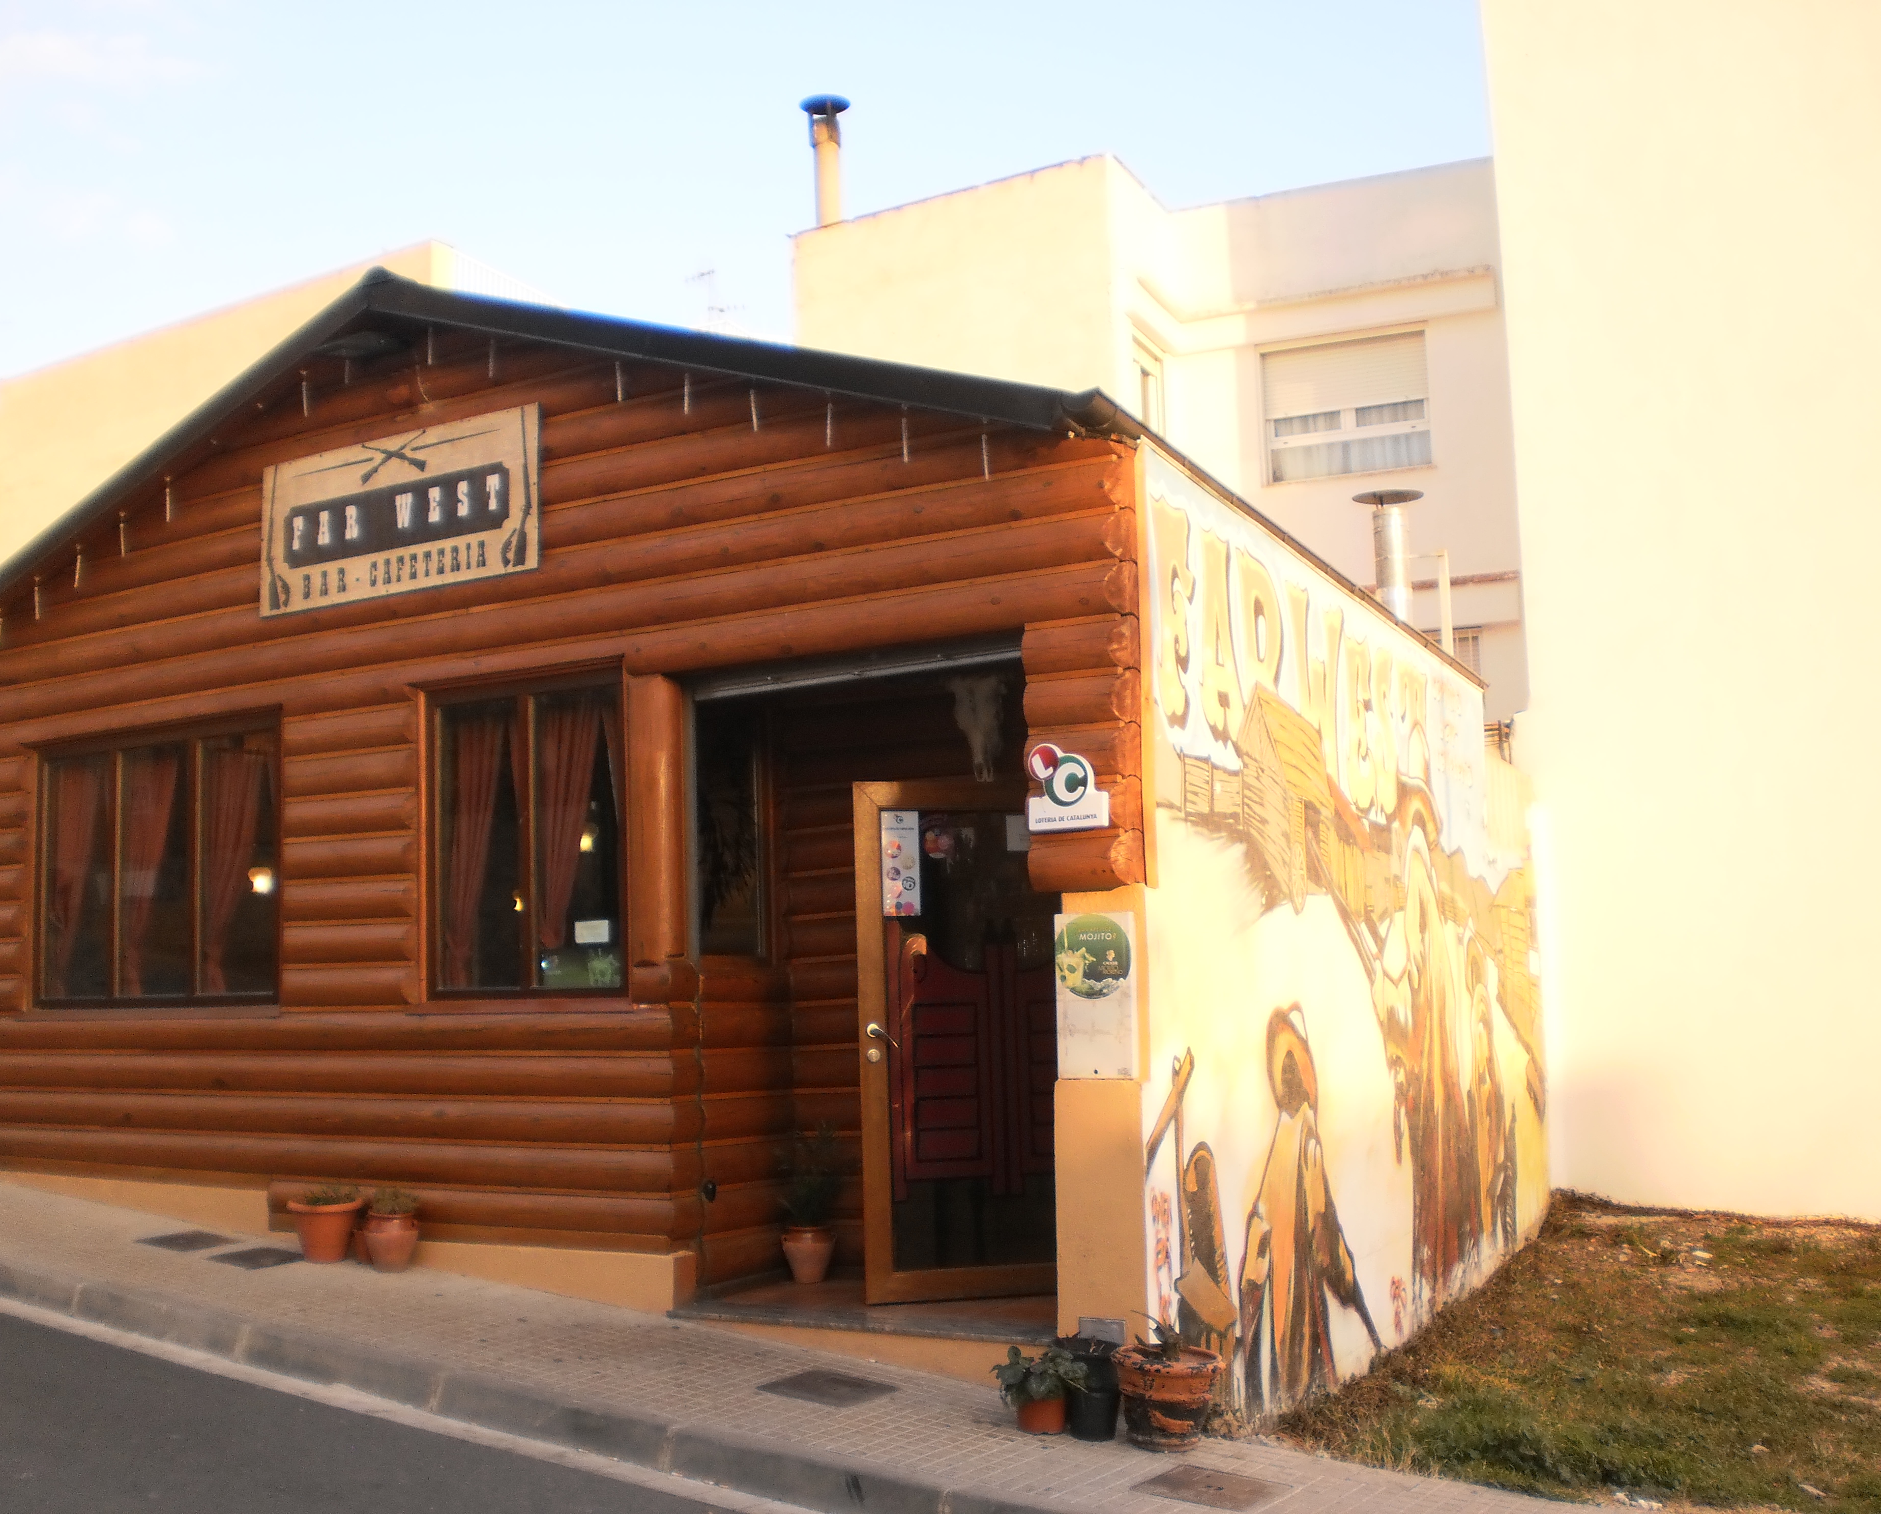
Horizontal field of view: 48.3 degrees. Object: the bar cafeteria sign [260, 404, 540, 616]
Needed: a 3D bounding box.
[{"bbox_3d":[-2.430,-1.077,9.382,1.789,0.711,0.040,-5,-7,33],"label":"bar cafeteria sign"}]

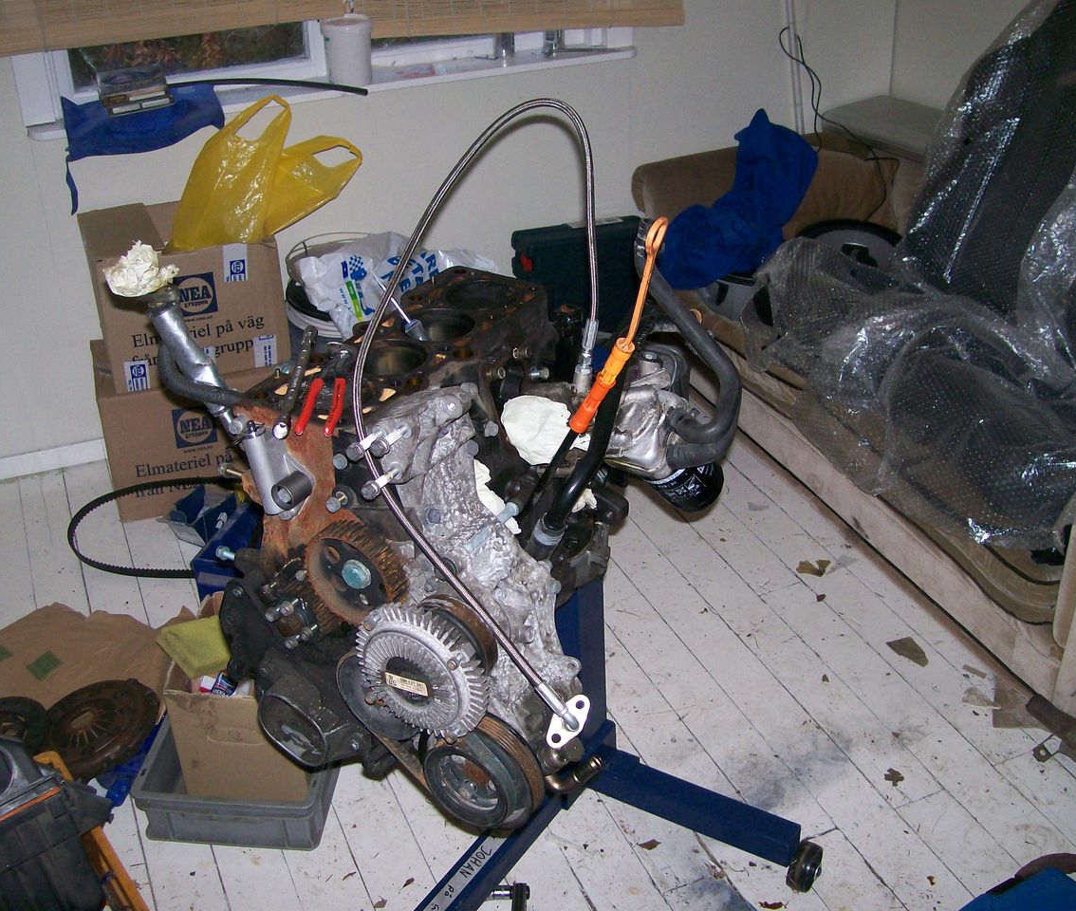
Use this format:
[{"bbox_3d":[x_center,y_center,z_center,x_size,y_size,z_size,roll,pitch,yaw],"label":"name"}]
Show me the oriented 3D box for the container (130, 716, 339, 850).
[{"bbox_3d":[-0.481,0.492,2.204,0.302,0.114,0.400,2,31,6],"label":"container"}]

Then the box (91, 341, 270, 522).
[{"bbox_3d":[-0.825,-0.097,3.004,0.384,0.319,0.324,-11,32,-16],"label":"box"}]

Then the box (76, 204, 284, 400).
[{"bbox_3d":[-0.801,-0.378,2.872,0.384,0.298,0.330,-12,33,-17],"label":"box"}]

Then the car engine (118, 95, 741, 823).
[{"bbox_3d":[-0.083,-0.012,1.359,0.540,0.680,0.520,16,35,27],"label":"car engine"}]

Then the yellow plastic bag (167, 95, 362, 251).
[{"bbox_3d":[-0.619,-0.639,2.839,0.460,0.320,0.230,-14,33,-19],"label":"yellow plastic bag"}]

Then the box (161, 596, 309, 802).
[{"bbox_3d":[-0.466,0.435,2.122,0.205,0.285,0.210,2,31,6],"label":"box"}]

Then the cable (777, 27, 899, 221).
[{"bbox_3d":[0.824,-0.892,3.430,0.340,0.520,0.260,-14,33,-19],"label":"cable"}]

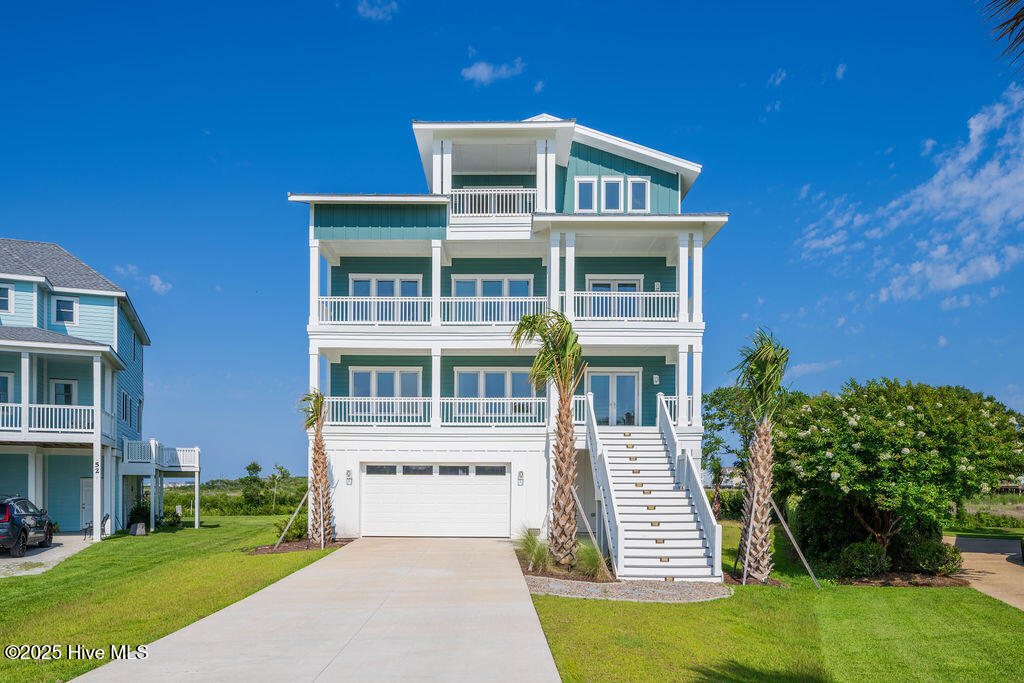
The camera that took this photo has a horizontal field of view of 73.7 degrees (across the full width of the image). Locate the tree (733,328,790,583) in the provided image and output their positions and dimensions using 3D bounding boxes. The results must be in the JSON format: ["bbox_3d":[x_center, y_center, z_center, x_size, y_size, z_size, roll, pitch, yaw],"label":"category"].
[{"bbox_3d":[5.994,2.727,16.400,1.300,5.900,1.300,0,-5,-2],"label":"tree"}]

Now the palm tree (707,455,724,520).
[{"bbox_3d":[10.135,7.271,34.000,0.950,3.350,0.950,0,-5,-2],"label":"palm tree"}]

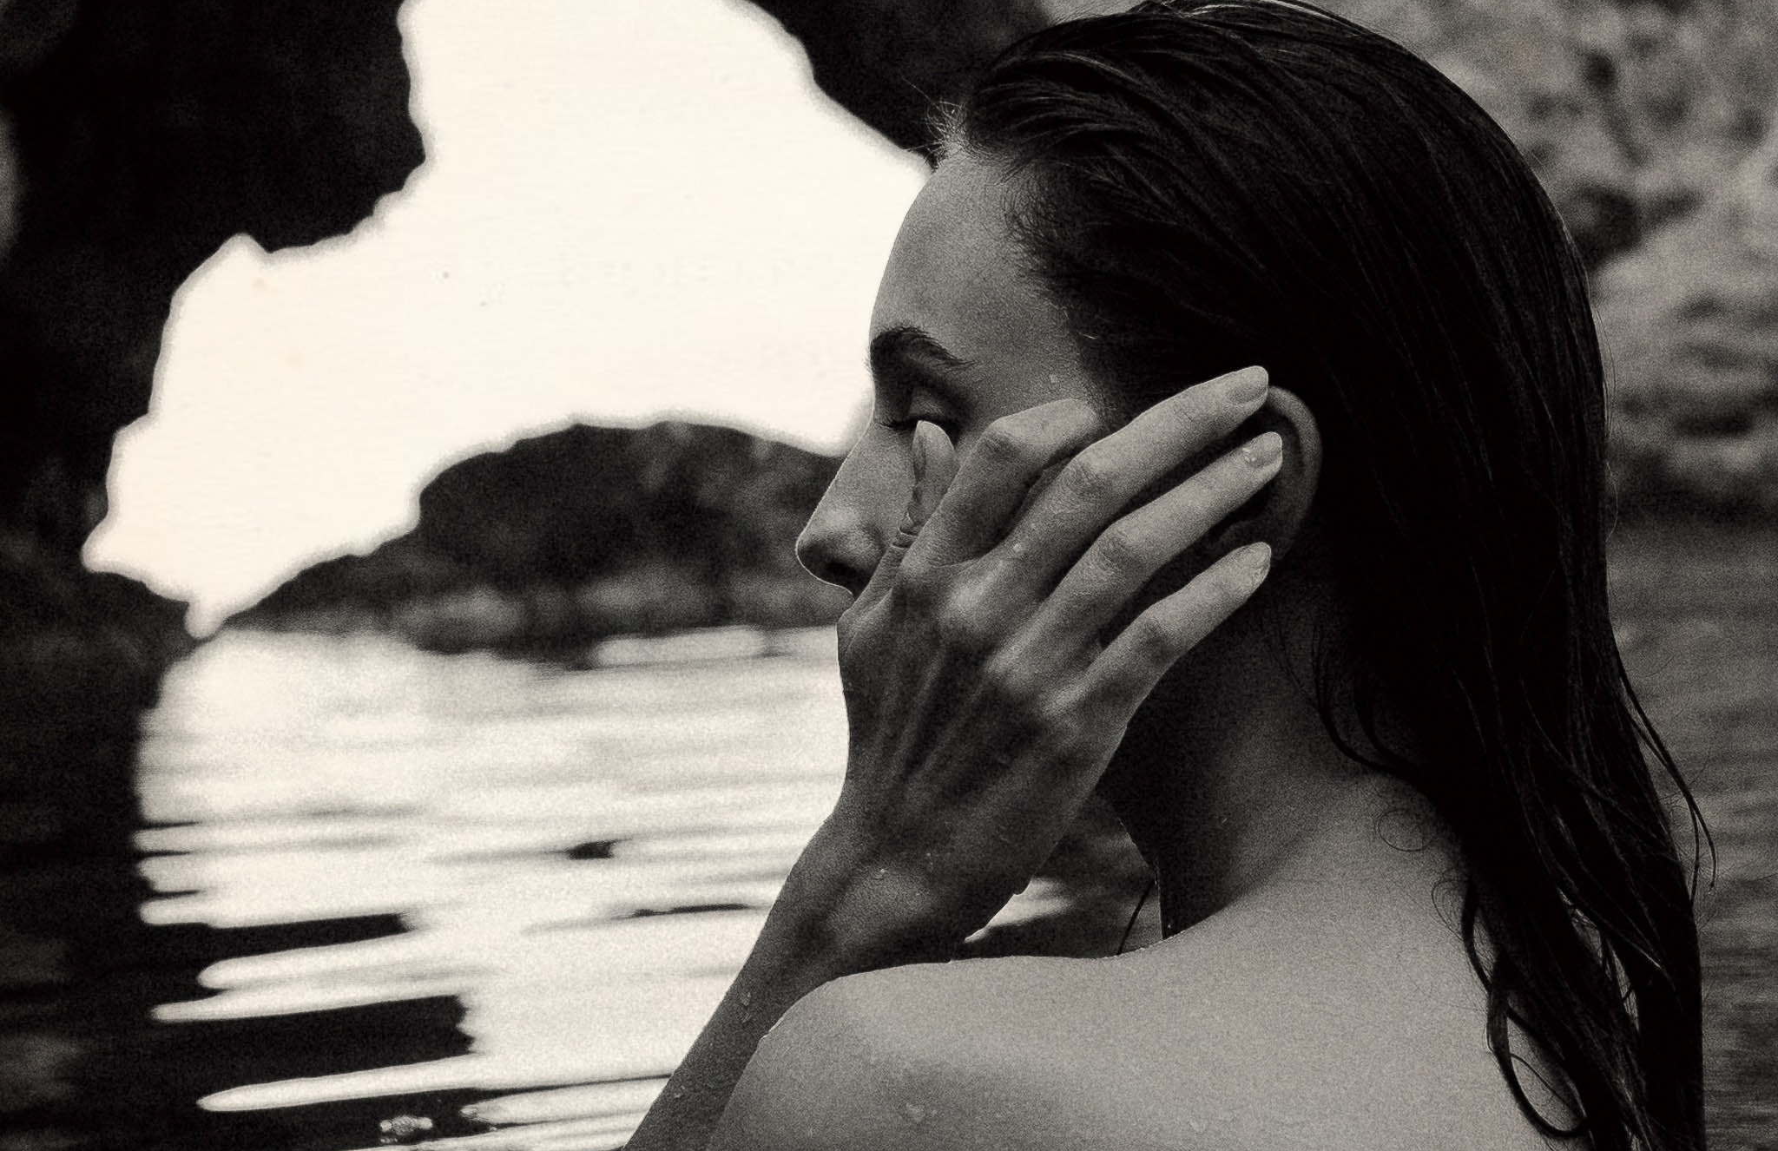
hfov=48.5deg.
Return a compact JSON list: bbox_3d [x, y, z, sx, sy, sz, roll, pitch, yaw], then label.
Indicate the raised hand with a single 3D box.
[{"bbox_3d":[0.039,0.017,0.535,0.092,0.178,0.070,31,0,20],"label":"raised hand"}]

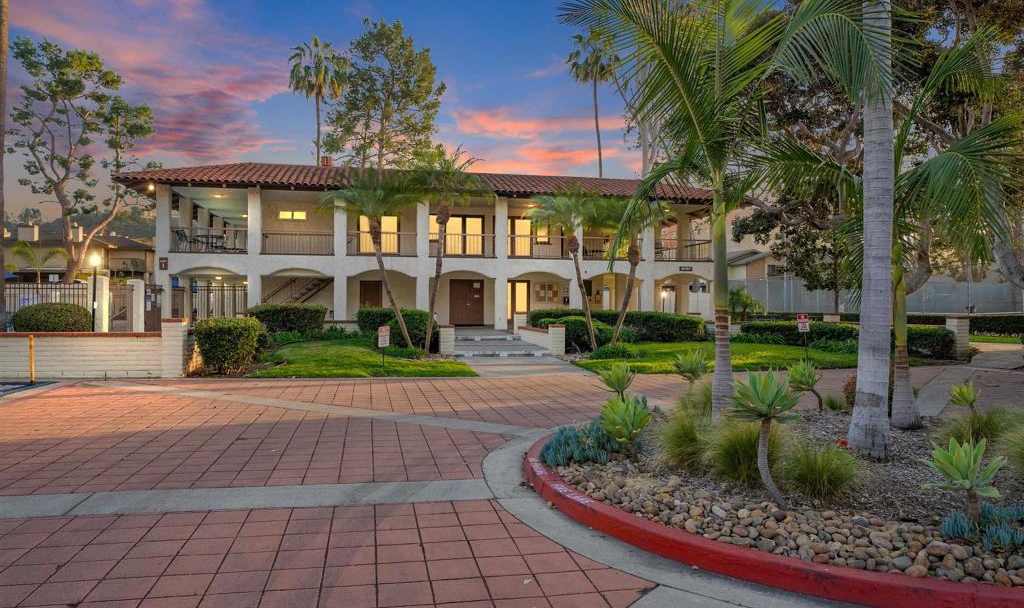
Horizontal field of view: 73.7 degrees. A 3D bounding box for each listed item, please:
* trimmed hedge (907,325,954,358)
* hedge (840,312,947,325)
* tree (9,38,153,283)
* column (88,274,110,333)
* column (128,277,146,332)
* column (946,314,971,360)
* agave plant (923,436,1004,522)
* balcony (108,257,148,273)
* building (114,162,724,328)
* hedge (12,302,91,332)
[{"bbox_3d":[13.450,1.300,22.700,0.950,0.970,2.200,0,0,-12],"label":"trimmed hedge"},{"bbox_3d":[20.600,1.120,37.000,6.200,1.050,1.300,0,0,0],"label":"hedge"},{"bbox_3d":[-20.700,-5.850,33.000,6.600,13.900,6.400,0,0,-12],"label":"tree"},{"bbox_3d":[-13.450,0.100,22.300,0.470,2.040,0.470,0,0,-12],"label":"column"},{"bbox_3d":[-12.141,0.198,22.099,0.400,1.980,0.400,0,0,-11],"label":"column"},{"bbox_3d":[12.600,0.937,19.295,0.430,1.260,0.430,0,0,-11],"label":"column"},{"bbox_3d":[2.975,1.160,4.500,0.540,0.547,0.530,0,0,0],"label":"agave plant"},{"bbox_3d":[-32.556,-3.384,58.019,3.000,1.250,1.500,0,0,-17],"label":"balcony"},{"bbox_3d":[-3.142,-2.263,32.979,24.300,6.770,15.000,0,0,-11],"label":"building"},{"bbox_3d":[-10.869,0.694,16.096,1.600,1.400,1.350,0,0,-11],"label":"hedge"}]

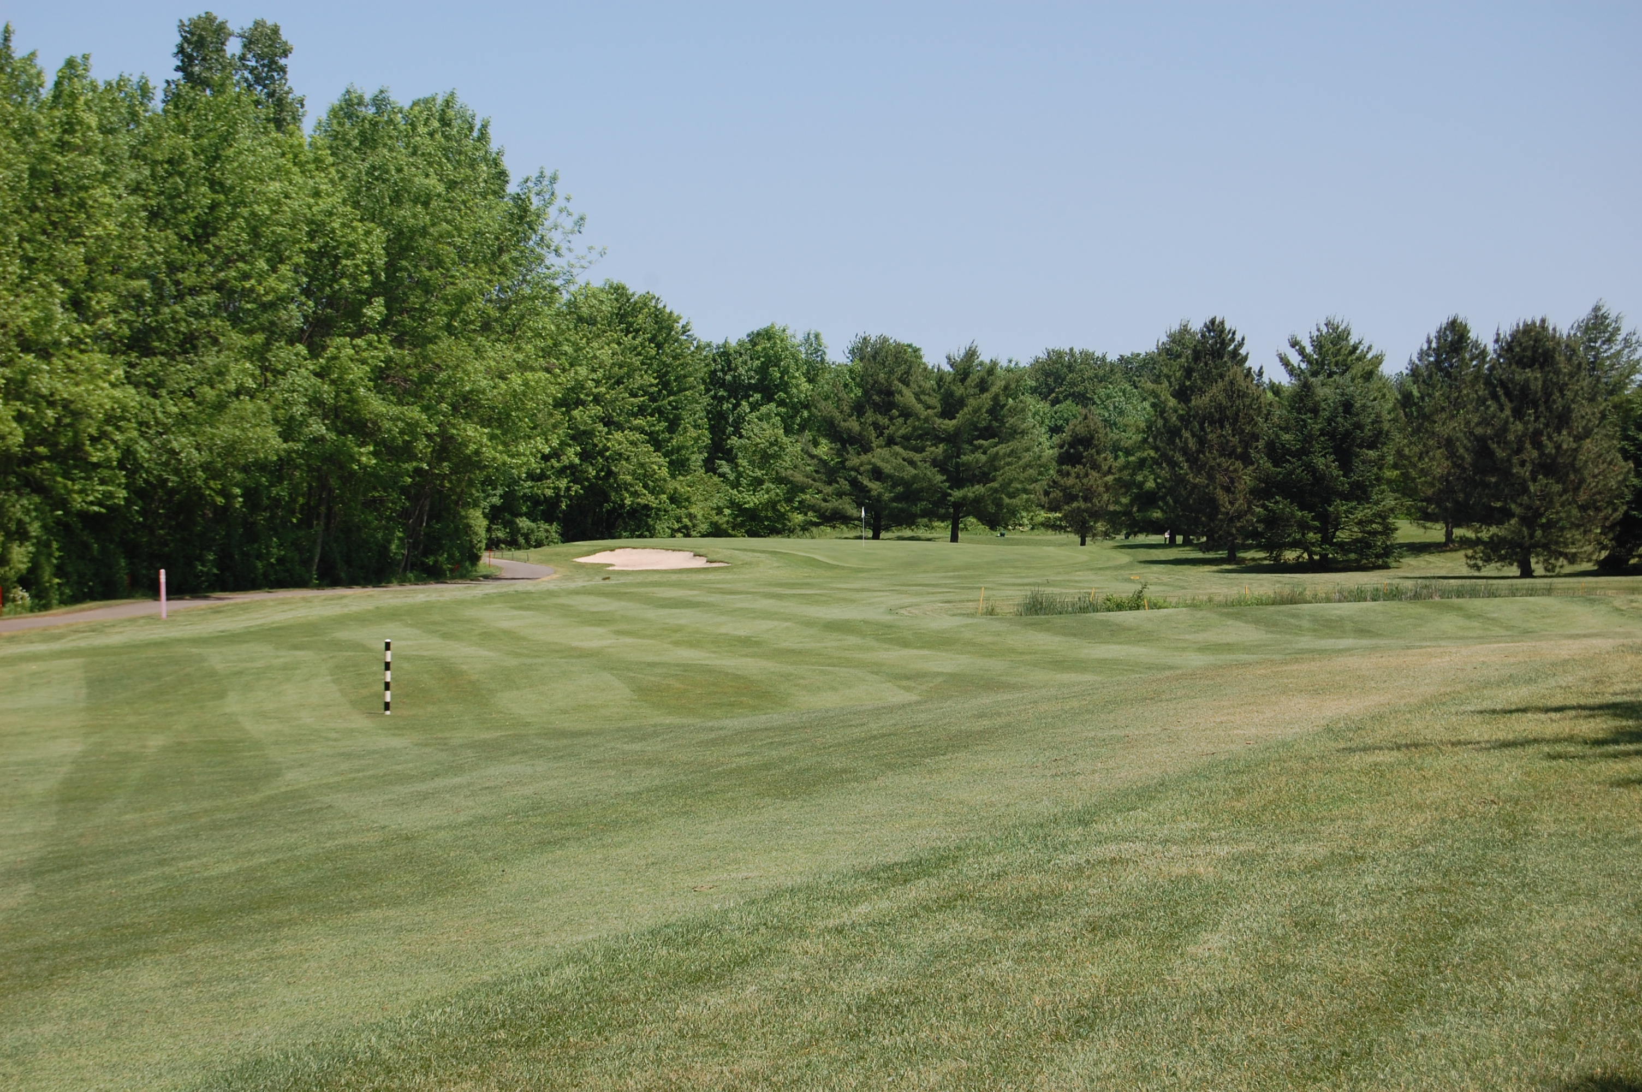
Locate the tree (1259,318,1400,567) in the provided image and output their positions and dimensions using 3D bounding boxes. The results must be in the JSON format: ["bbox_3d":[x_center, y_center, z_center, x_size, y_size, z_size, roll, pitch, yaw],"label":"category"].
[{"bbox_3d":[25.862,-5.185,190.000,7.031,12.719,7.031,0,0,0],"label":"tree"}]

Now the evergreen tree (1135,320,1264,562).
[{"bbox_3d":[20.187,-5.579,197.000,6.362,12.782,6.362,0,0,0],"label":"evergreen tree"}]

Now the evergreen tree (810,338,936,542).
[{"bbox_3d":[3.142,-6.556,226.000,7.755,12.491,7.755,0,0,0],"label":"evergreen tree"}]

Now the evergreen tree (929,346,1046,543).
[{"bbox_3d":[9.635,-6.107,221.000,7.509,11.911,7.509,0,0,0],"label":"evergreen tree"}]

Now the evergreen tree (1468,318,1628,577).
[{"bbox_3d":[35.200,-4.753,181.000,7.551,12.489,7.551,0,0,0],"label":"evergreen tree"}]

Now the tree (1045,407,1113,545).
[{"bbox_3d":[15.015,-3.986,216.000,4.069,8.045,4.069,0,0,0],"label":"tree"}]

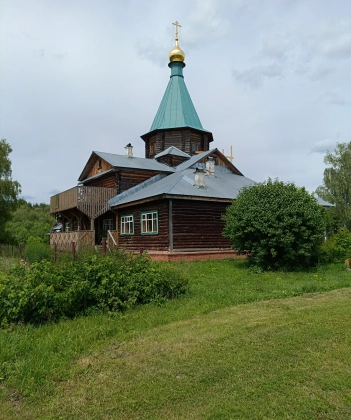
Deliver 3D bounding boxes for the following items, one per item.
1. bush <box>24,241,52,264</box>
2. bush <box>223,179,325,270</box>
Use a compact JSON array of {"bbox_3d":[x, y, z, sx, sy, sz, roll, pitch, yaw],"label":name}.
[{"bbox_3d":[-7.823,2.427,19.300,1.550,1.400,1.500,0,-4,0],"label":"bush"},{"bbox_3d":[4.407,0.697,15.200,4.350,3.950,4.200,0,-4,0],"label":"bush"}]

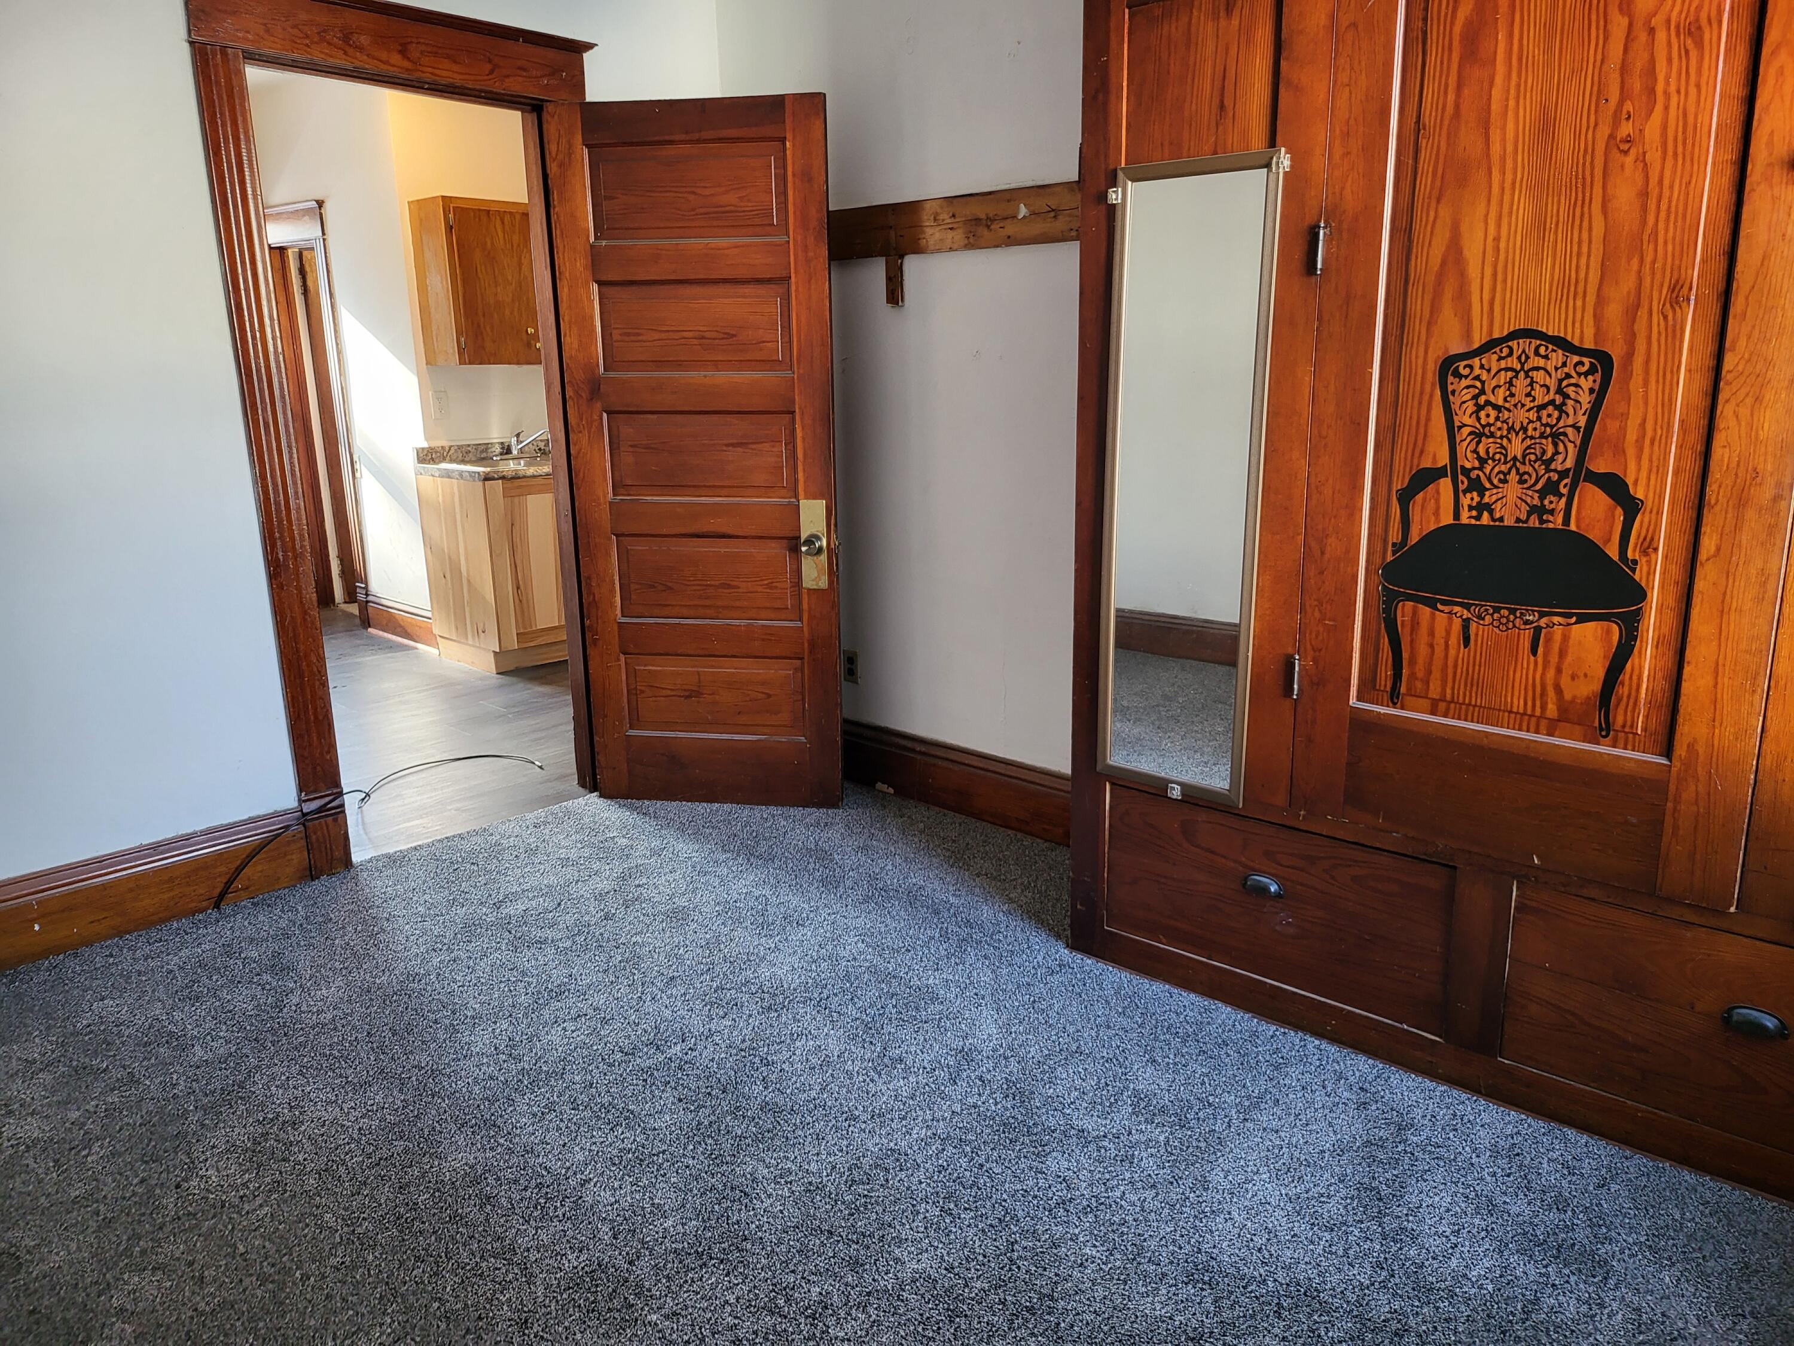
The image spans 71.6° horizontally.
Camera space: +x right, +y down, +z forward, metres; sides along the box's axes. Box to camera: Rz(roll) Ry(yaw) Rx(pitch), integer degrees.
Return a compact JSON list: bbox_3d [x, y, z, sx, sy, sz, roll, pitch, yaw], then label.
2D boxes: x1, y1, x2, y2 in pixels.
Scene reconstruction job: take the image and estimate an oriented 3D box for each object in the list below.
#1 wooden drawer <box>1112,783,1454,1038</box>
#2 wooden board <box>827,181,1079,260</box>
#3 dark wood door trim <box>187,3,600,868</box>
[{"bbox_3d":[0.858,0.417,2.610,0.735,0.332,0.420,11,18,42],"label":"wooden drawer"},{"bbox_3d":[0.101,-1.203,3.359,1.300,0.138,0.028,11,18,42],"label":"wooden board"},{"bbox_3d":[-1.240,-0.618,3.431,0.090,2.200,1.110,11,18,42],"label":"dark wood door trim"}]

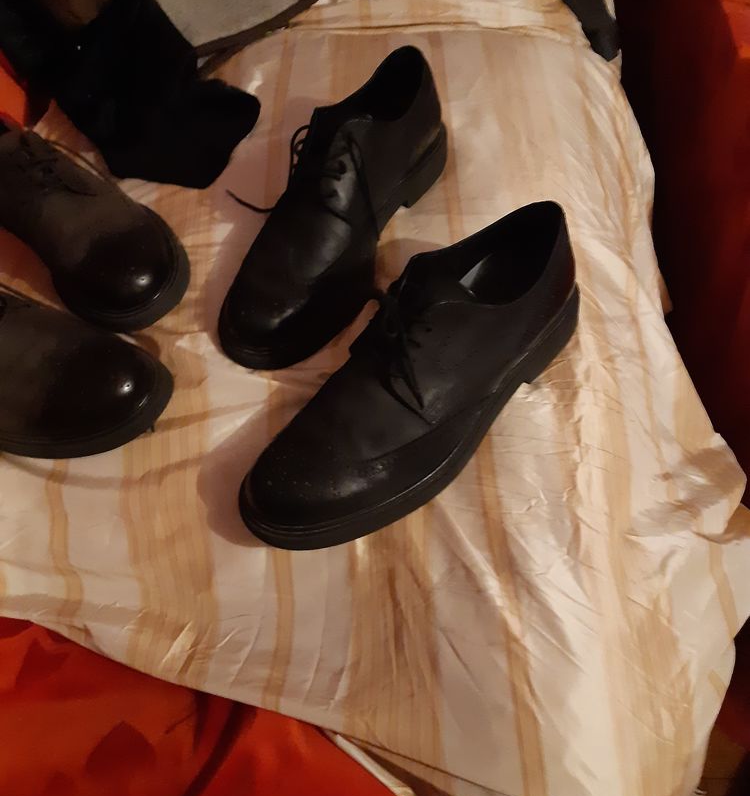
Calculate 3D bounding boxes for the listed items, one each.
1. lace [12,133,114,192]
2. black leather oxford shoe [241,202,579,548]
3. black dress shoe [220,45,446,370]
[{"bbox_3d":[-0.270,-0.196,0.647,0.080,0.045,0.060,34,65,27],"label":"lace"},{"bbox_3d":[0.030,-0.023,0.514,0.300,0.117,0.106,-37,55,-18],"label":"black leather oxford shoe"},{"bbox_3d":[-0.032,-0.169,0.627,0.104,0.117,0.300,24,62,22],"label":"black dress shoe"}]

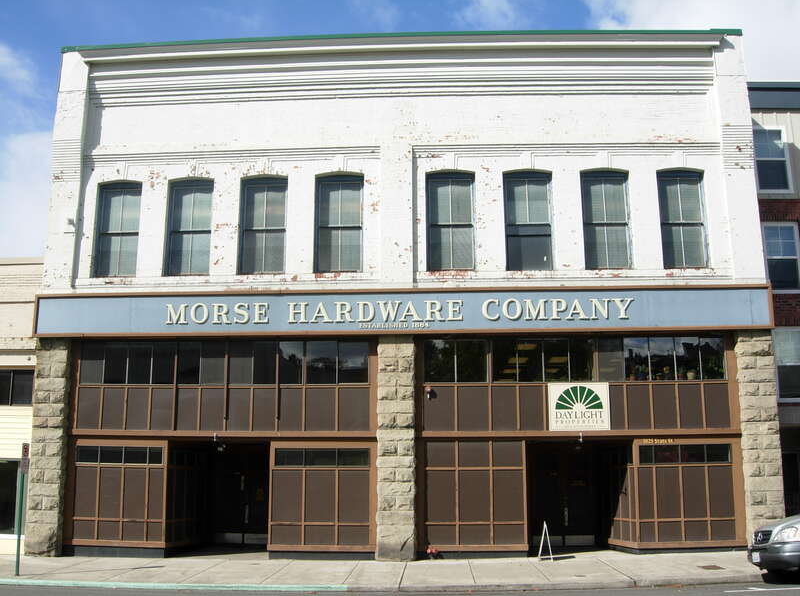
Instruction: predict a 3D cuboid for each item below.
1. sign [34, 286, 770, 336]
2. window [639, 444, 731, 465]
[{"bbox_3d":[-0.054,0.333,19.194,16.882,0.978,0.250,-1,-11,2],"label":"sign"},{"bbox_3d":[6.348,3.482,18.526,2.000,0.420,0.100,-1,-11,2],"label":"window"}]

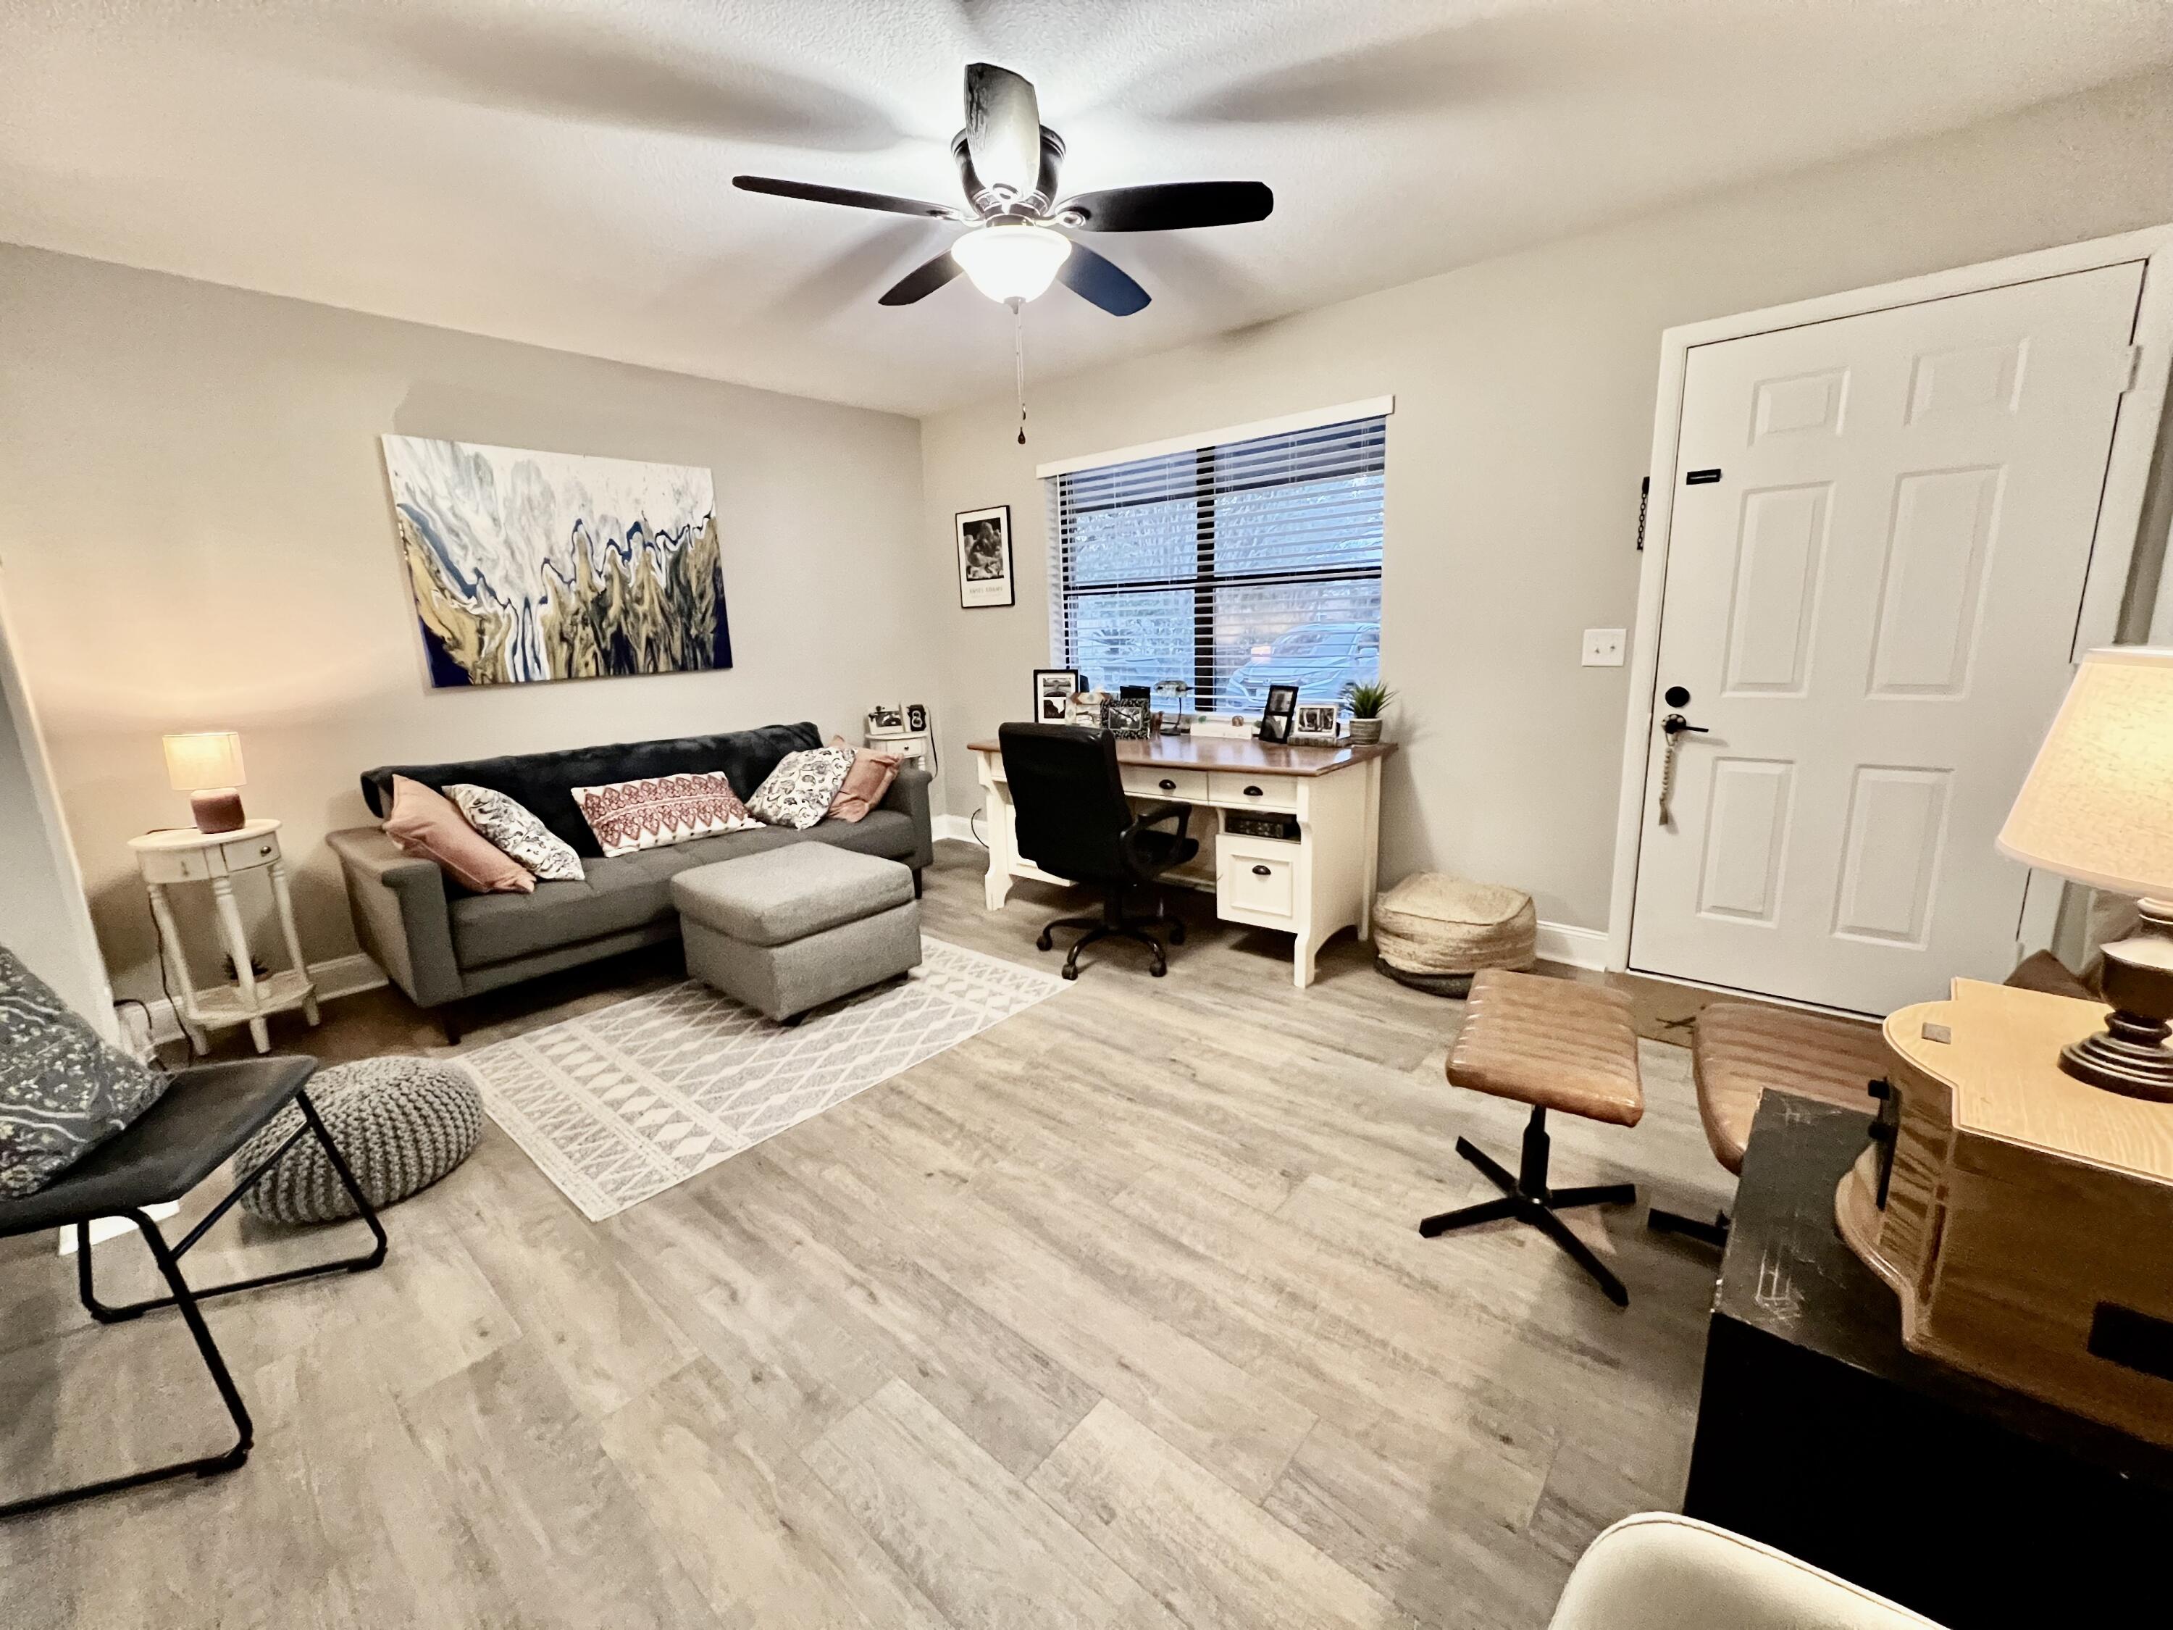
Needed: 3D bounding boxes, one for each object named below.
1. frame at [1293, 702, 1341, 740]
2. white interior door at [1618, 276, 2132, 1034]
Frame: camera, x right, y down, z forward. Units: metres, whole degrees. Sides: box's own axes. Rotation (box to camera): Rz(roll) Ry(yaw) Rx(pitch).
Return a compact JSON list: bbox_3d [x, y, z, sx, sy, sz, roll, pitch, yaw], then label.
[{"bbox_3d":[0.912,-0.366,3.243,0.175,0.140,0.035,8,15,37],"label":"frame"},{"bbox_3d":[2.238,-0.385,2.431,0.905,2.020,0.045,7,16,38],"label":"white interior door"}]

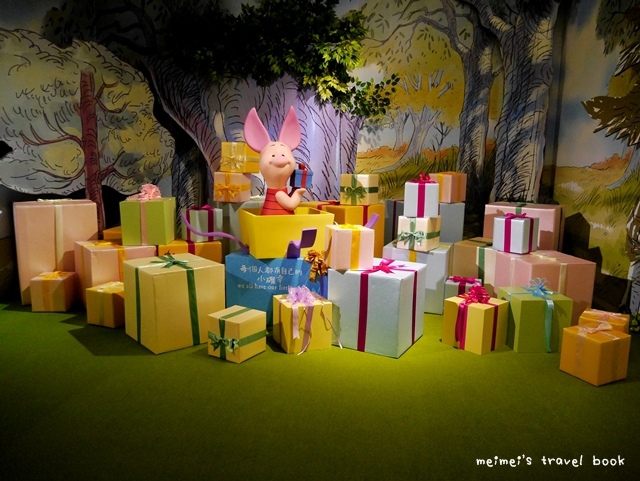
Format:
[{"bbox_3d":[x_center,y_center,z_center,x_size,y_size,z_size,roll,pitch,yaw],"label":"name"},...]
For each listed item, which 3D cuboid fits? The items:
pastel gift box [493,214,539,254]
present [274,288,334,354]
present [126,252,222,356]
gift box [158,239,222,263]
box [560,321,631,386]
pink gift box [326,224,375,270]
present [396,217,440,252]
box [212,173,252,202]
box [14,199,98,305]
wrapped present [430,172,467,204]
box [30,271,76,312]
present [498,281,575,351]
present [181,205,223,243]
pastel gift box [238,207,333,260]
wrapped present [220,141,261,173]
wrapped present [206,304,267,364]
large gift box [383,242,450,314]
[{"bbox_3d":[1.623,-0.054,4.289,0.261,0.276,0.261,-8,13,-43],"label":"pastel gift box"},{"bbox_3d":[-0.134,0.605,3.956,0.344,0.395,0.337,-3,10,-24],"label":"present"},{"bbox_3d":[-1.143,0.462,4.084,0.571,0.606,0.577,-7,12,-40],"label":"present"},{"bbox_3d":[-1.143,0.251,4.637,0.515,0.515,0.515,-1,9,-12],"label":"gift box"},{"bbox_3d":[1.636,0.669,3.085,0.257,0.270,0.257,-4,10,-26],"label":"box"},{"bbox_3d":[0.232,0.049,4.048,0.301,0.305,0.299,-1,9,-13],"label":"pink gift box"},{"bbox_3d":[0.826,-0.062,4.297,0.263,0.263,0.263,7,11,34],"label":"present"},{"bbox_3d":[-0.819,-0.502,4.886,0.260,0.260,0.260,3,9,13],"label":"box"},{"bbox_3d":[-2.379,0.079,4.725,0.620,0.847,0.510,-4,11,-29],"label":"box"},{"bbox_3d":[1.241,-0.510,5.046,0.262,0.269,0.262,-7,12,-42],"label":"wrapped present"},{"bbox_3d":[-2.191,0.420,4.277,0.257,0.268,0.257,0,9,-8],"label":"box"},{"bbox_3d":[1.664,0.591,4.056,0.396,0.449,0.394,0,9,-5],"label":"present"},{"bbox_3d":[-1.078,-0.150,4.764,0.272,0.272,0.272,-8,13,-44],"label":"present"},{"bbox_3d":[-0.284,-0.076,4.256,0.613,0.323,0.529,-2,10,-18],"label":"pastel gift box"},{"bbox_3d":[-0.720,-0.763,4.777,0.261,0.261,0.261,5,10,27],"label":"wrapped present"},{"bbox_3d":[-0.597,0.679,3.770,0.291,0.294,0.298,7,11,31],"label":"wrapped present"},{"bbox_3d":[0.878,0.303,4.602,0.522,0.522,0.516,4,10,20],"label":"large gift box"}]

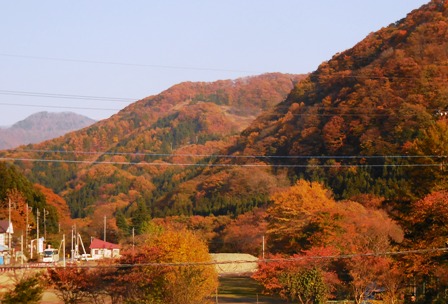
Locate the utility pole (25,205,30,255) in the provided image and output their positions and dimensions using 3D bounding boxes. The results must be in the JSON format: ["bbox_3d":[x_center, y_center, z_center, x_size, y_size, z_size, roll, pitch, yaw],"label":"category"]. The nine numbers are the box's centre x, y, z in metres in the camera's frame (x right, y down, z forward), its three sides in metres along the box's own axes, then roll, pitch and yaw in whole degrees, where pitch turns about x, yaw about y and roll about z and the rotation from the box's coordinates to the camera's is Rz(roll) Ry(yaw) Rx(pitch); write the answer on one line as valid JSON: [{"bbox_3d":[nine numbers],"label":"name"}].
[{"bbox_3d":[-40.821,16.083,188.000,0.450,10.700,0.400,-1,-4,0],"label":"utility pole"}]

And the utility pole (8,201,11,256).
[{"bbox_3d":[-41.359,14.643,175.000,0.370,11.400,0.370,-1,-4,0],"label":"utility pole"}]

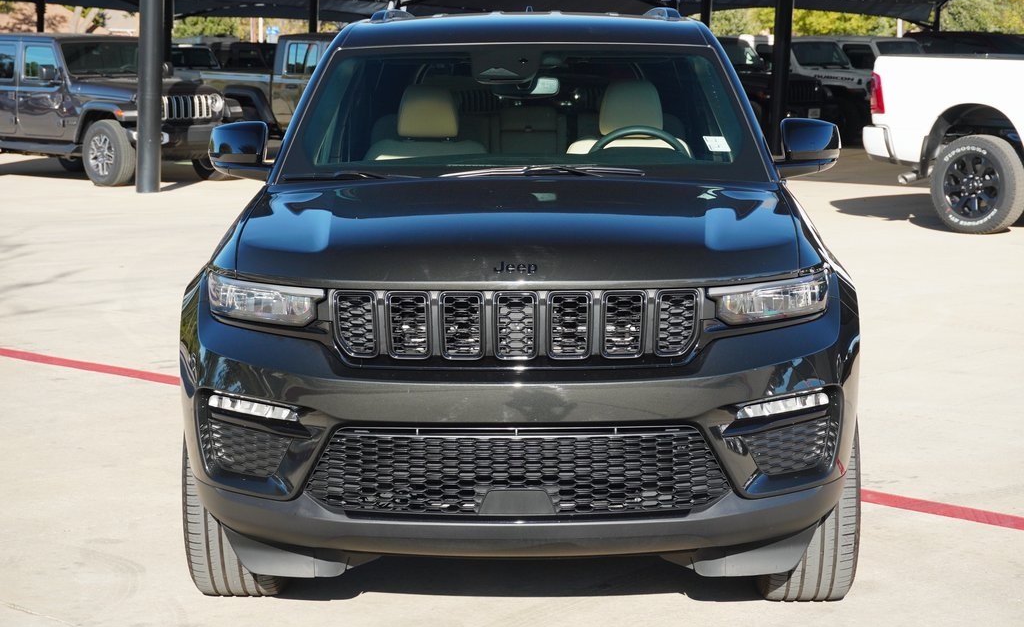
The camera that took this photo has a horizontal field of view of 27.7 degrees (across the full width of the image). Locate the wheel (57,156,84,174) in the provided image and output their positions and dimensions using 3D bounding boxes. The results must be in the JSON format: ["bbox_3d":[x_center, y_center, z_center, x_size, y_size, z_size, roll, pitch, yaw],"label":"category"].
[{"bbox_3d":[-5.884,-2.319,28.086,0.810,0.810,0.260,7,10,43],"label":"wheel"}]

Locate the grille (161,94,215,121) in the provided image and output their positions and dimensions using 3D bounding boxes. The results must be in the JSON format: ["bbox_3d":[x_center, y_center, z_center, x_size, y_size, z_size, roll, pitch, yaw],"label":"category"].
[{"bbox_3d":[-3.968,-2.498,25.120,0.100,0.310,0.800,7,10,43],"label":"grille"}]

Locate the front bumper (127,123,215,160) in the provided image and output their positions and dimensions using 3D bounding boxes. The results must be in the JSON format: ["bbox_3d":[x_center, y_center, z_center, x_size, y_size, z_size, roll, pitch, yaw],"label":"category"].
[{"bbox_3d":[-3.859,-2.089,25.068,0.360,0.390,1.660,7,10,43],"label":"front bumper"}]

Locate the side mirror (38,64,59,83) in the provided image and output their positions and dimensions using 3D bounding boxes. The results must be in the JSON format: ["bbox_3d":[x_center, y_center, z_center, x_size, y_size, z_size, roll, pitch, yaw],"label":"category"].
[{"bbox_3d":[-5.675,-2.935,25.375,0.130,0.220,0.220,7,10,43],"label":"side mirror"}]

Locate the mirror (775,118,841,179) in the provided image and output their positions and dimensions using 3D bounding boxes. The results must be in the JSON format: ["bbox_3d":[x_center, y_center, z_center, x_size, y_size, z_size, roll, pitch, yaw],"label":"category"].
[{"bbox_3d":[0.997,-0.557,7.002,0.225,0.205,0.150,0,7,1],"label":"mirror"}]

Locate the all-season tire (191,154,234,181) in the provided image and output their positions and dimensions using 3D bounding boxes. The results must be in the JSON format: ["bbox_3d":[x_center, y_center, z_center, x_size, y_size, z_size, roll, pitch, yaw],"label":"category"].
[{"bbox_3d":[-3.707,-2.065,26.037,0.810,0.810,0.260,7,10,43],"label":"all-season tire"}]

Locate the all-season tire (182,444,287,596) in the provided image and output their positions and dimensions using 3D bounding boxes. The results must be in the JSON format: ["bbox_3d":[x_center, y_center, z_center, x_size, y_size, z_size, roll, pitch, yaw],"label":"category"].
[{"bbox_3d":[-0.804,0.445,6.150,0.275,0.773,0.773,0,7,1],"label":"all-season tire"}]

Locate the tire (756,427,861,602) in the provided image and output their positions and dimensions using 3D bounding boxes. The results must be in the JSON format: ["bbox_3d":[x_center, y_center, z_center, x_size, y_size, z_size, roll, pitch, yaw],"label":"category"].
[{"bbox_3d":[0.856,0.452,6.123,0.275,0.773,0.773,0,7,1],"label":"tire"}]

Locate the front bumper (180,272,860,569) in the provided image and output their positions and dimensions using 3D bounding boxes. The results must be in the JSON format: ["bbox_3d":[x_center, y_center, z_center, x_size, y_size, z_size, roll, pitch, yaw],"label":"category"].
[{"bbox_3d":[0.015,0.282,5.481,1.870,0.770,0.580,0,7,1],"label":"front bumper"}]

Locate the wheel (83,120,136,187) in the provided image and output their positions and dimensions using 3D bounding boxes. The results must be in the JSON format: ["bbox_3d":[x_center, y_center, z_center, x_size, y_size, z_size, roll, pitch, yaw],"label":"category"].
[{"bbox_3d":[-4.808,-1.918,24.885,0.810,0.810,0.260,7,10,43],"label":"wheel"}]

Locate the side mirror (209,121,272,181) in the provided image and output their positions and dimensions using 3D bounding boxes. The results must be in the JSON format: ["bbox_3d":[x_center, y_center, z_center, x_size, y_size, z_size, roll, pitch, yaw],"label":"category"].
[{"bbox_3d":[-0.921,-0.549,7.035,0.225,0.205,0.150,0,7,1],"label":"side mirror"}]

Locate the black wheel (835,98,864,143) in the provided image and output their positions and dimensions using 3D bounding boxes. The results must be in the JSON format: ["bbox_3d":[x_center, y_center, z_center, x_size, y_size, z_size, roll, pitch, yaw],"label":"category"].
[{"bbox_3d":[5.866,-3.405,36.600,0.830,0.830,0.285,7,10,43],"label":"black wheel"}]

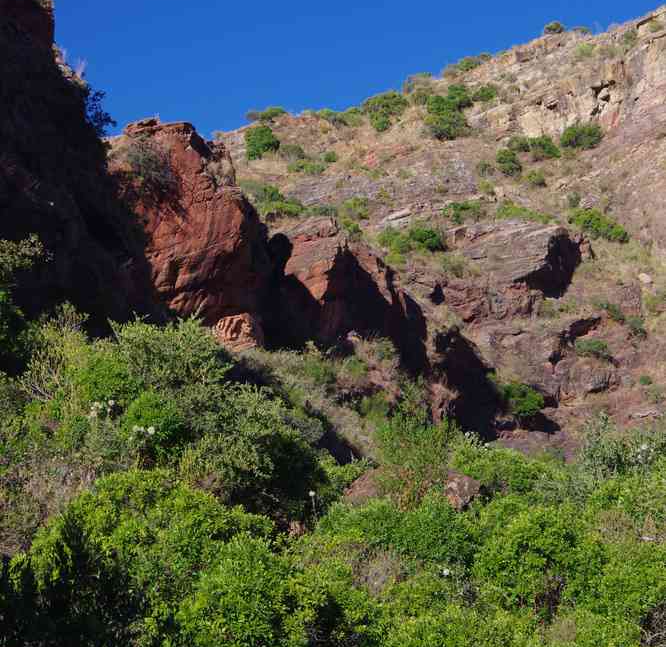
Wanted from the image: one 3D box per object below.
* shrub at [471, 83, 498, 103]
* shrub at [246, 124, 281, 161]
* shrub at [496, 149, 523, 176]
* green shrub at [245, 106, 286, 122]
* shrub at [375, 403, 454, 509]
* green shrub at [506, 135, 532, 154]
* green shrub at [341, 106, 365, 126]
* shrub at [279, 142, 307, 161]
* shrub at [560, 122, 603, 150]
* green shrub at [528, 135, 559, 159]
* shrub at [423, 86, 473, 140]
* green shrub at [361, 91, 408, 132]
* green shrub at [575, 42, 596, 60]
[{"bbox_3d":[6.586,-10.042,117.000,1.217,0.843,0.928,0,-8,0],"label":"shrub"},{"bbox_3d":[-2.881,-7.438,110.000,1.471,1.506,1.251,0,-8,0],"label":"shrub"},{"bbox_3d":[8.132,-7.417,124.000,1.162,1.251,1.162,0,-8,0],"label":"shrub"},{"bbox_3d":[-2.884,-8.930,115.000,1.795,0.663,1.256,0,-8,0],"label":"green shrub"},{"bbox_3d":[2.452,3.894,80.000,2.320,3.000,1.970,0,-8,0],"label":"shrub"},{"bbox_3d":[7.403,-7.183,108.000,1.043,0.778,0.856,0,-8,0],"label":"green shrub"},{"bbox_3d":[0.964,-10.229,133.000,1.150,0.959,1.035,0,-8,0],"label":"green shrub"},{"bbox_3d":[-1.896,-8.052,126.000,1.271,0.817,1.144,0,-8,0],"label":"shrub"},{"bbox_3d":[10.341,-7.782,112.000,1.748,1.130,1.243,0,-8,0],"label":"shrub"},{"bbox_3d":[9.901,-8.286,126.000,1.453,1.090,1.308,0,-8,0],"label":"green shrub"},{"bbox_3d":[5.530,-10.191,130.000,2.343,2.624,2.108,0,-8,0],"label":"shrub"},{"bbox_3d":[2.526,-10.397,132.000,2.283,1.998,1.941,0,-8,0],"label":"green shrub"},{"bbox_3d":[11.539,-12.430,123.000,1.005,0.798,0.855,0,-8,0],"label":"green shrub"}]

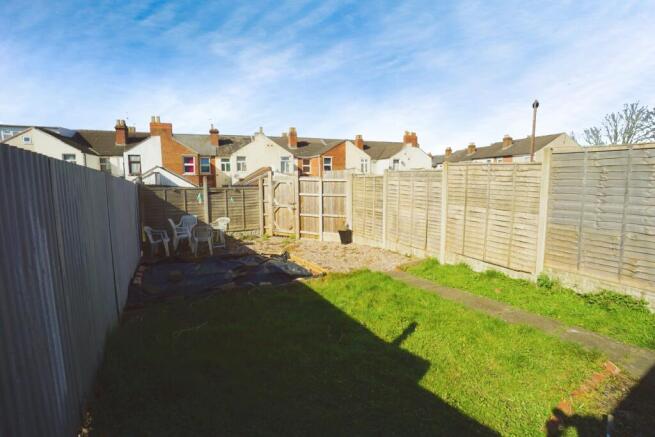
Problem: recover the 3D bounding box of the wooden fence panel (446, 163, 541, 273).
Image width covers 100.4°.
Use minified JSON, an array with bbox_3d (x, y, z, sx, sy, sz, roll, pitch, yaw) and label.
[{"bbox_3d":[3.164,-0.114,5.450,0.050,1.880,1.770,-4,7,-34],"label":"wooden fence panel"}]

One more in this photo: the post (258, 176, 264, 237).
[{"bbox_3d":[-2.357,-0.411,9.750,0.120,2.120,0.120,2,7,18],"label":"post"}]

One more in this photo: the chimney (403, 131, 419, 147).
[{"bbox_3d":[9.212,-8.824,30.300,1.450,1.720,0.600,-2,6,-19],"label":"chimney"}]

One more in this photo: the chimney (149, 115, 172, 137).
[{"bbox_3d":[-14.027,-7.818,23.000,1.500,1.740,0.600,-2,6,-19],"label":"chimney"}]

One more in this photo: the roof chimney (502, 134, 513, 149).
[{"bbox_3d":[21.134,-8.944,32.000,0.700,1.650,0.650,-3,7,-23],"label":"roof chimney"}]

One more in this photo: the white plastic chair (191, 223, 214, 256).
[{"bbox_3d":[-3.371,0.573,7.350,0.550,0.800,0.540,-2,7,-18],"label":"white plastic chair"}]

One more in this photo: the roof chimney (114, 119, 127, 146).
[{"bbox_3d":[-21.231,-8.821,28.000,0.850,2.700,0.700,-2,7,-19],"label":"roof chimney"}]

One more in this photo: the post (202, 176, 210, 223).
[{"bbox_3d":[-3.767,-0.327,8.500,0.110,1.950,0.110,-2,6,-12],"label":"post"}]

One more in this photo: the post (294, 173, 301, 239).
[{"bbox_3d":[-1.012,-0.426,9.300,0.120,2.250,0.120,1,7,7],"label":"post"}]

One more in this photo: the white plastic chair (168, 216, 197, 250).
[{"bbox_3d":[-3.930,0.382,7.450,0.570,0.880,0.580,-2,6,-12],"label":"white plastic chair"}]

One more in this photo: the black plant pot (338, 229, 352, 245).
[{"bbox_3d":[0.570,0.596,8.650,0.430,0.380,0.430,0,7,0],"label":"black plant pot"}]

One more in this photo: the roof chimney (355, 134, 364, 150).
[{"bbox_3d":[3.692,-8.714,31.300,0.700,1.730,0.700,-2,6,-19],"label":"roof chimney"}]

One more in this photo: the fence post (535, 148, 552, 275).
[{"bbox_3d":[3.559,-0.074,4.500,0.110,2.110,0.100,-4,8,-31],"label":"fence post"}]

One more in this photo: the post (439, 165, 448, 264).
[{"bbox_3d":[2.646,-0.114,6.200,0.110,2.280,0.110,-4,7,-34],"label":"post"}]

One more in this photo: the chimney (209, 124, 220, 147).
[{"bbox_3d":[-12.832,-9.391,31.000,0.950,2.500,0.750,-2,7,-19],"label":"chimney"}]

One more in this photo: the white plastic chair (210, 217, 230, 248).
[{"bbox_3d":[-3.096,0.414,7.900,0.540,0.820,0.540,-1,7,-11],"label":"white plastic chair"}]

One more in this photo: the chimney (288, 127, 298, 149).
[{"bbox_3d":[-4.234,-10.088,34.000,0.950,2.600,0.800,-2,7,-19],"label":"chimney"}]

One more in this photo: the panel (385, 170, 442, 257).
[{"bbox_3d":[2.075,-0.224,6.800,0.060,1.850,1.800,-4,8,-31],"label":"panel"}]

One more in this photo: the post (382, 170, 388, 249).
[{"bbox_3d":[1.657,-0.257,7.800,0.110,2.240,0.110,-4,7,-34],"label":"post"}]

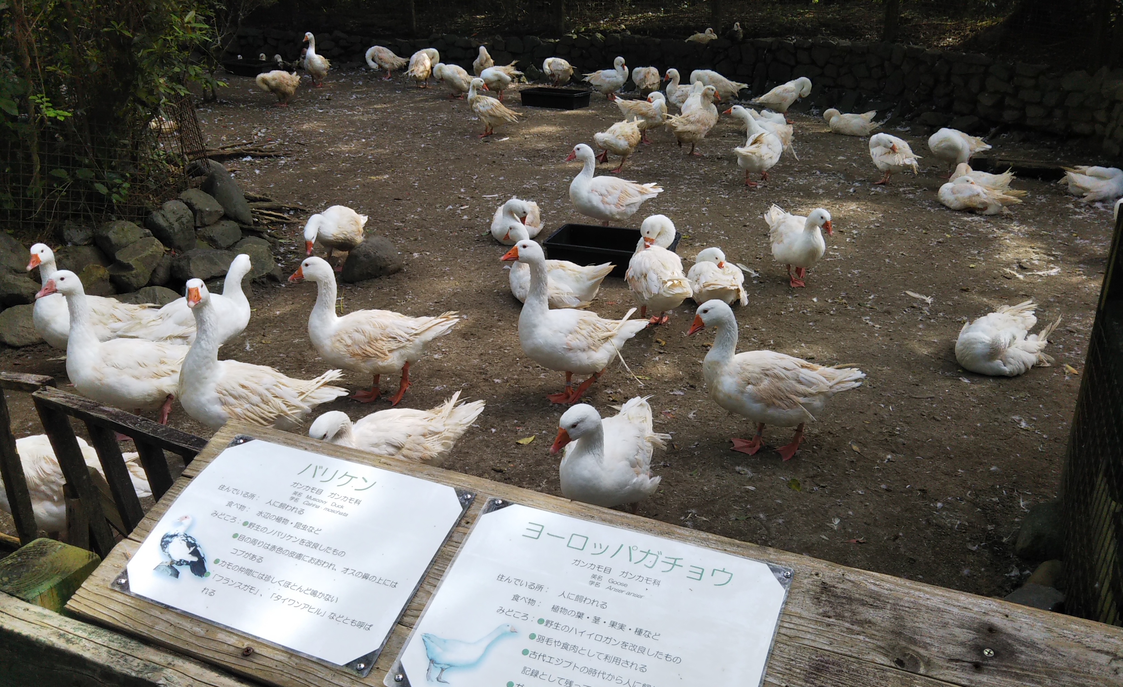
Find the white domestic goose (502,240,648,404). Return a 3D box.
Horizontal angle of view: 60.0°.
[{"bbox_3d":[0.062,-0.099,3.809,0.620,0.680,0.270,-7,23,-18],"label":"white domestic goose"}]

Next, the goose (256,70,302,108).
[{"bbox_3d":[-3.171,-2.892,10.946,0.520,0.380,0.280,-2,22,-6],"label":"goose"}]

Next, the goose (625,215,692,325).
[{"bbox_3d":[0.478,-0.358,4.742,0.284,0.516,0.533,-11,25,-26],"label":"goose"}]

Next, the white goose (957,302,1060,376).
[{"bbox_3d":[2.005,-0.027,4.396,0.480,0.270,0.320,-3,22,-10],"label":"white goose"}]

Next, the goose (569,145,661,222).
[{"bbox_3d":[0.330,-0.950,6.023,0.610,0.600,0.270,-2,22,-6],"label":"goose"}]

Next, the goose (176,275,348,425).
[{"bbox_3d":[-1.023,0.088,3.384,0.570,0.680,0.270,-11,25,-28],"label":"goose"}]

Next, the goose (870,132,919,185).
[{"bbox_3d":[2.637,-1.487,7.721,0.490,0.390,0.280,-7,23,-18],"label":"goose"}]

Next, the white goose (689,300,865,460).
[{"bbox_3d":[0.766,0.119,3.517,0.630,0.568,0.267,4,23,8],"label":"white goose"}]

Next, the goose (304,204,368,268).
[{"bbox_3d":[-1.271,-0.625,5.537,0.267,0.370,0.516,14,26,29],"label":"goose"}]

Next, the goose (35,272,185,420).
[{"bbox_3d":[-1.539,0.037,3.532,0.593,0.660,0.267,-5,23,-14],"label":"goose"}]

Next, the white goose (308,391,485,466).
[{"bbox_3d":[-0.544,0.324,3.225,0.620,0.380,0.280,-8,24,-22],"label":"white goose"}]

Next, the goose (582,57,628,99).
[{"bbox_3d":[0.530,-3.246,11.817,0.580,0.500,0.270,6,23,11],"label":"goose"}]

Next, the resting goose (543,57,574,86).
[{"bbox_3d":[-0.029,-3.572,12.737,0.499,0.387,0.258,-13,26,-30],"label":"resting goose"}]

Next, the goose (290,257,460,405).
[{"bbox_3d":[-0.729,-0.056,3.855,0.650,0.610,0.270,-3,22,-10],"label":"goose"}]

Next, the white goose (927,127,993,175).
[{"bbox_3d":[3.405,-1.648,8.312,0.550,0.430,0.270,-5,23,-16],"label":"white goose"}]

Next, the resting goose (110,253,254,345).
[{"bbox_3d":[-1.627,-0.157,4.204,0.570,0.500,0.270,-7,23,-21],"label":"resting goose"}]

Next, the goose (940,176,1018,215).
[{"bbox_3d":[2.983,-1.054,6.884,0.580,0.230,0.290,5,22,10],"label":"goose"}]

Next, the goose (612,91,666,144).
[{"bbox_3d":[0.778,-2.257,9.591,0.550,0.500,0.270,10,24,22],"label":"goose"}]

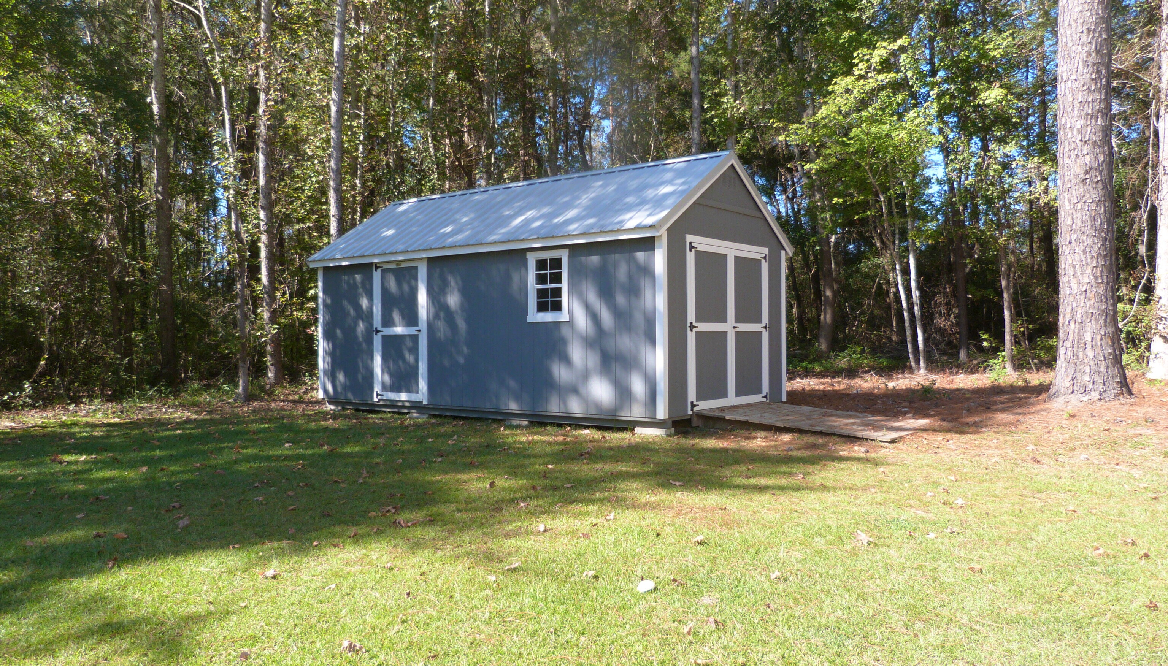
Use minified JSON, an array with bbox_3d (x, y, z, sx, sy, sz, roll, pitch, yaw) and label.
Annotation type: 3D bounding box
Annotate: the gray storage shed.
[{"bbox_3d":[-0.664,-0.543,11.970,6.263,3.224,3.332,-1,0,38],"label":"gray storage shed"}]

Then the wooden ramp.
[{"bbox_3d":[2.579,0.966,9.388,2.086,0.167,1.818,-1,0,38],"label":"wooden ramp"}]

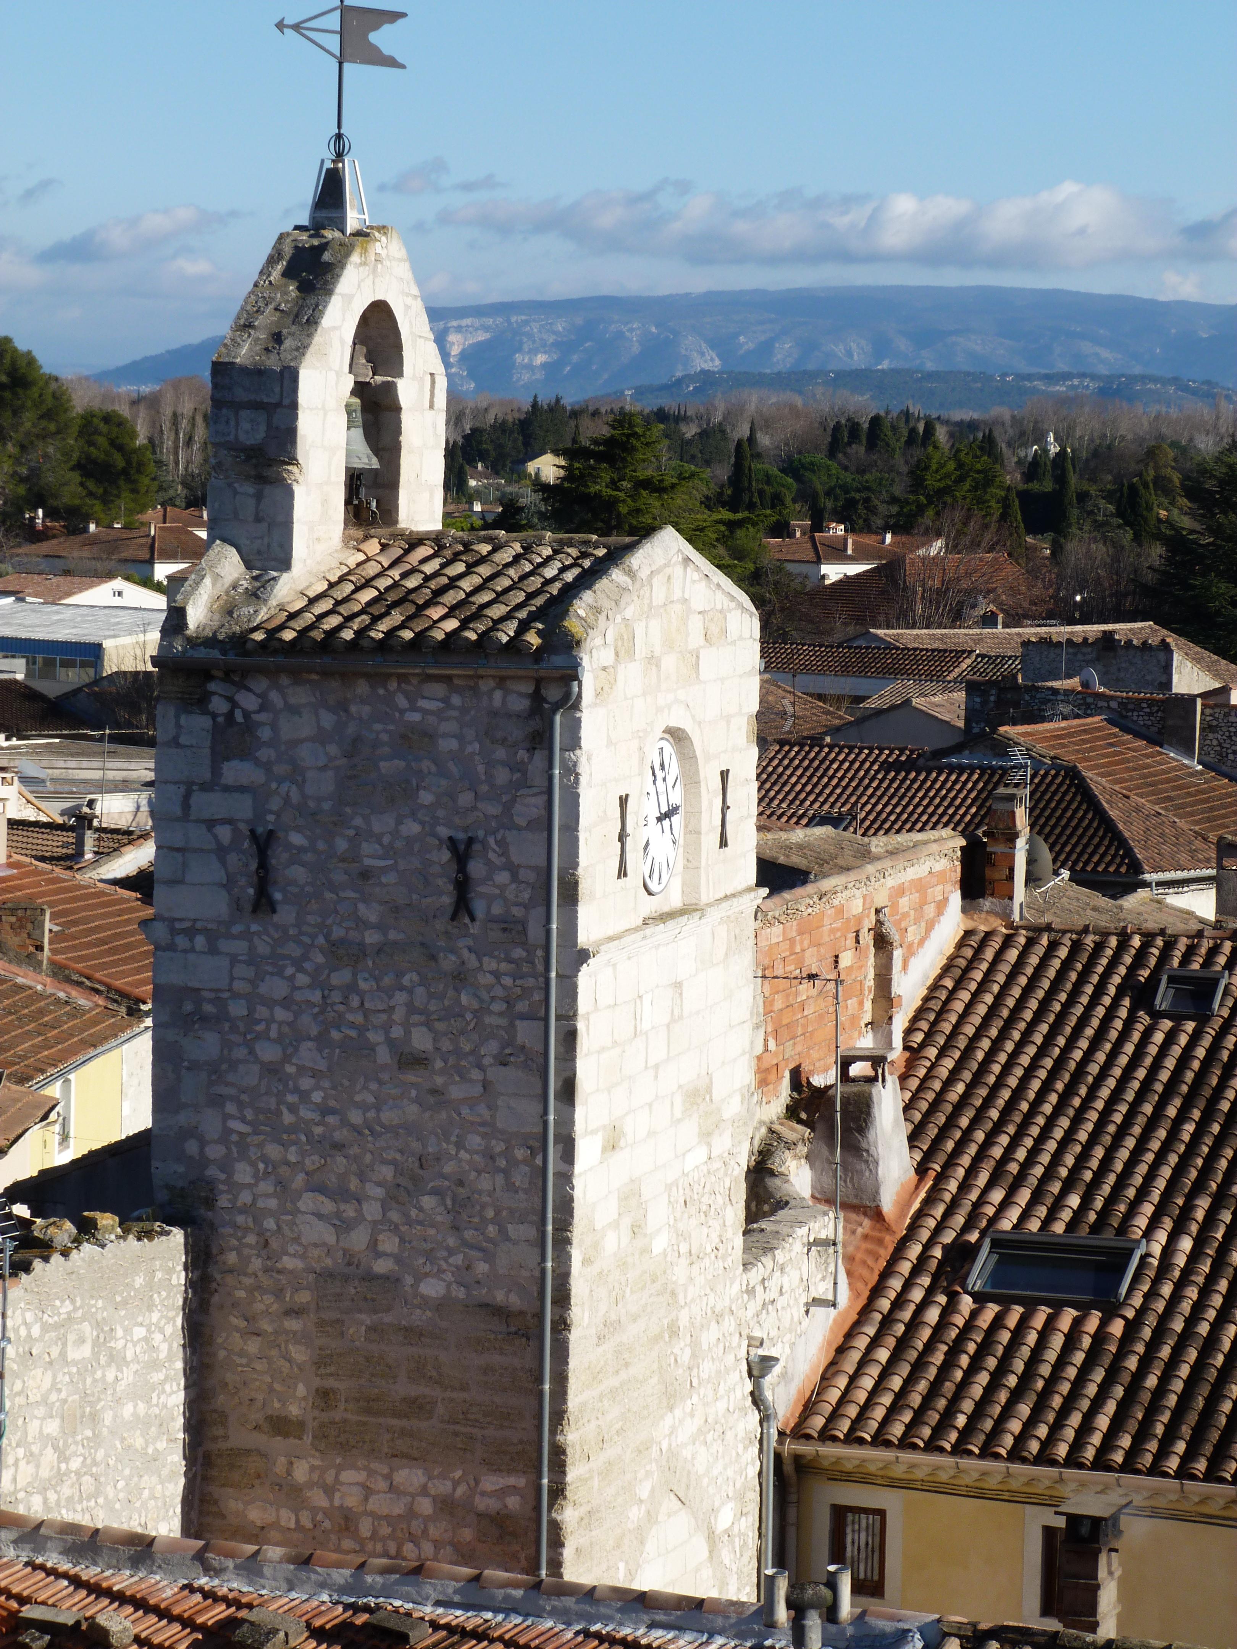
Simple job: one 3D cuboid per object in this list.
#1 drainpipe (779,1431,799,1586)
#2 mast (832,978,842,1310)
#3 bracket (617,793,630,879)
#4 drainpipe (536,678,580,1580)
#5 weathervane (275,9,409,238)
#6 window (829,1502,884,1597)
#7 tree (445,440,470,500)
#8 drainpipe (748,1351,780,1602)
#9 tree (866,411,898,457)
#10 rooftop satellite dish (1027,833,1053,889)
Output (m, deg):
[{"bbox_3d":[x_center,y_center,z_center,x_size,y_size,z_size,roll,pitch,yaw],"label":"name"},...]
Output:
[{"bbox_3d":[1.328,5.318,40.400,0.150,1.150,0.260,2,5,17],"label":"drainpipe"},{"bbox_3d":[1.707,2.503,40.600,0.060,2.600,0.060,2,5,17],"label":"mast"},{"bbox_3d":[0.031,0.079,35.600,0.060,0.590,0.210,2,5,17],"label":"bracket"},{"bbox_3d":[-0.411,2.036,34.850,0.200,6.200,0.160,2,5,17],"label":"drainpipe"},{"bbox_3d":[-1.984,-5.062,37.200,0.420,1.660,1.400,4,6,36],"label":"weathervane"},{"bbox_3d":[1.869,5.672,40.500,0.460,0.700,0.120,2,5,17],"label":"window"},{"bbox_3d":[-23.570,-51.949,760.000,3.600,8.800,3.600,1,5,0],"label":"tree"},{"bbox_3d":[1.121,4.992,39.800,0.230,1.950,0.220,1,5,0],"label":"drainpipe"},{"bbox_3d":[55.812,-81.466,1100.000,6.300,11.500,6.300,1,5,0],"label":"tree"},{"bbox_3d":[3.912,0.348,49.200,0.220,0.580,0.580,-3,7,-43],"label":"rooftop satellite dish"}]

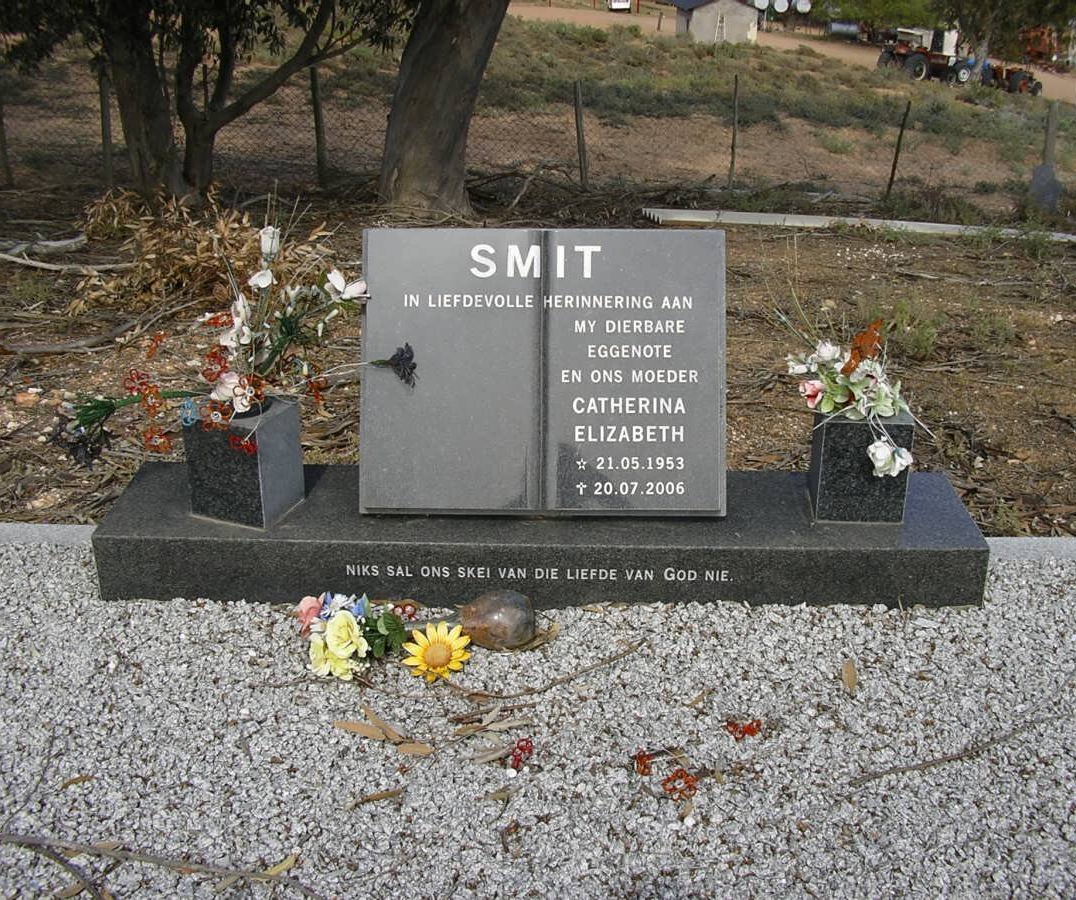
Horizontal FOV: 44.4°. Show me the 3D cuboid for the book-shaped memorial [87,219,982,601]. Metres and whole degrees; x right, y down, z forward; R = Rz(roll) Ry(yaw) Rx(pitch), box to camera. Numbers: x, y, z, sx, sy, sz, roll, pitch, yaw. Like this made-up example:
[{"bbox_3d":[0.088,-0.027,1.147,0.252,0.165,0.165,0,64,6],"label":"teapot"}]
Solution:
[{"bbox_3d":[0.010,-0.073,2.414,1.584,0.597,0.376,1,24,0],"label":"book-shaped memorial"}]

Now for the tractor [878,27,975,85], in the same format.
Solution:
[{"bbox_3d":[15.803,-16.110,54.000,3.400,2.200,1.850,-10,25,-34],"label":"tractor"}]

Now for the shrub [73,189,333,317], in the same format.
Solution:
[{"bbox_3d":[-1.380,-0.866,5.504,1.074,0.345,0.750,1,24,0],"label":"shrub"}]

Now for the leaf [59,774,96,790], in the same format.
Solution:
[{"bbox_3d":[-0.657,0.477,1.887,0.051,0.012,0.013,-12,27,-27],"label":"leaf"}]

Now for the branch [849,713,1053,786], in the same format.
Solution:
[{"bbox_3d":[0.579,0.410,1.801,0.376,0.020,0.024,-11,26,-24],"label":"branch"}]

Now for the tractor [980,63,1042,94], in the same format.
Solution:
[{"bbox_3d":[20.892,-16.313,58.000,2.900,1.600,1.600,-11,25,-36],"label":"tractor"}]

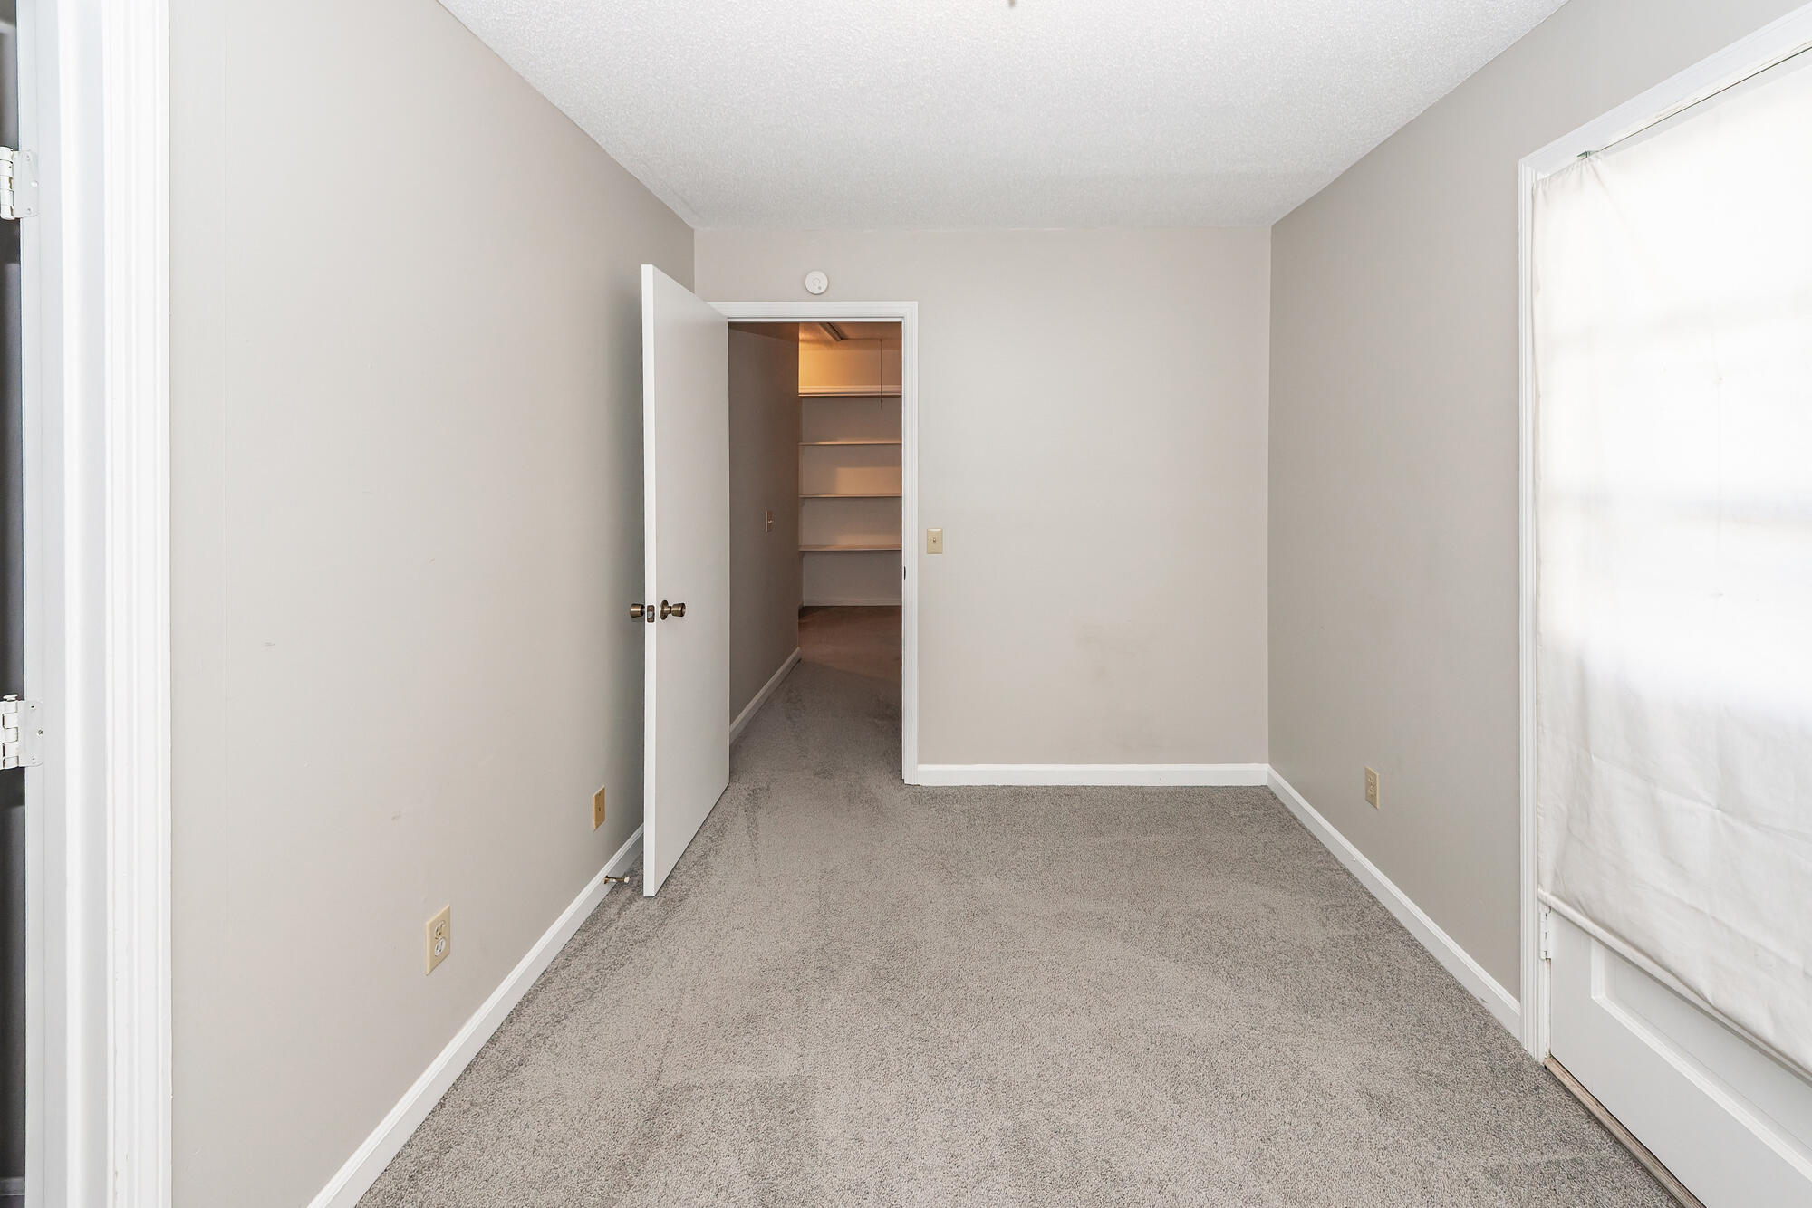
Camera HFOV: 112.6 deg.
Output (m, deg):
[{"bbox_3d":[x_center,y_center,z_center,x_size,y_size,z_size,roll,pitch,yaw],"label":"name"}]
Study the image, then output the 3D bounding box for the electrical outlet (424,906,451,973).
[{"bbox_3d":[-1.048,0.755,1.355,0.008,0.115,0.069,0,4,5],"label":"electrical outlet"}]

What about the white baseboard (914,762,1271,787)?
[{"bbox_3d":[0.817,0.747,2.630,1.540,0.095,0.018,0,4,0],"label":"white baseboard"}]

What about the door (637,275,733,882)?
[{"bbox_3d":[-0.811,-0.160,2.300,0.038,2.030,0.735,0,4,3],"label":"door"}]

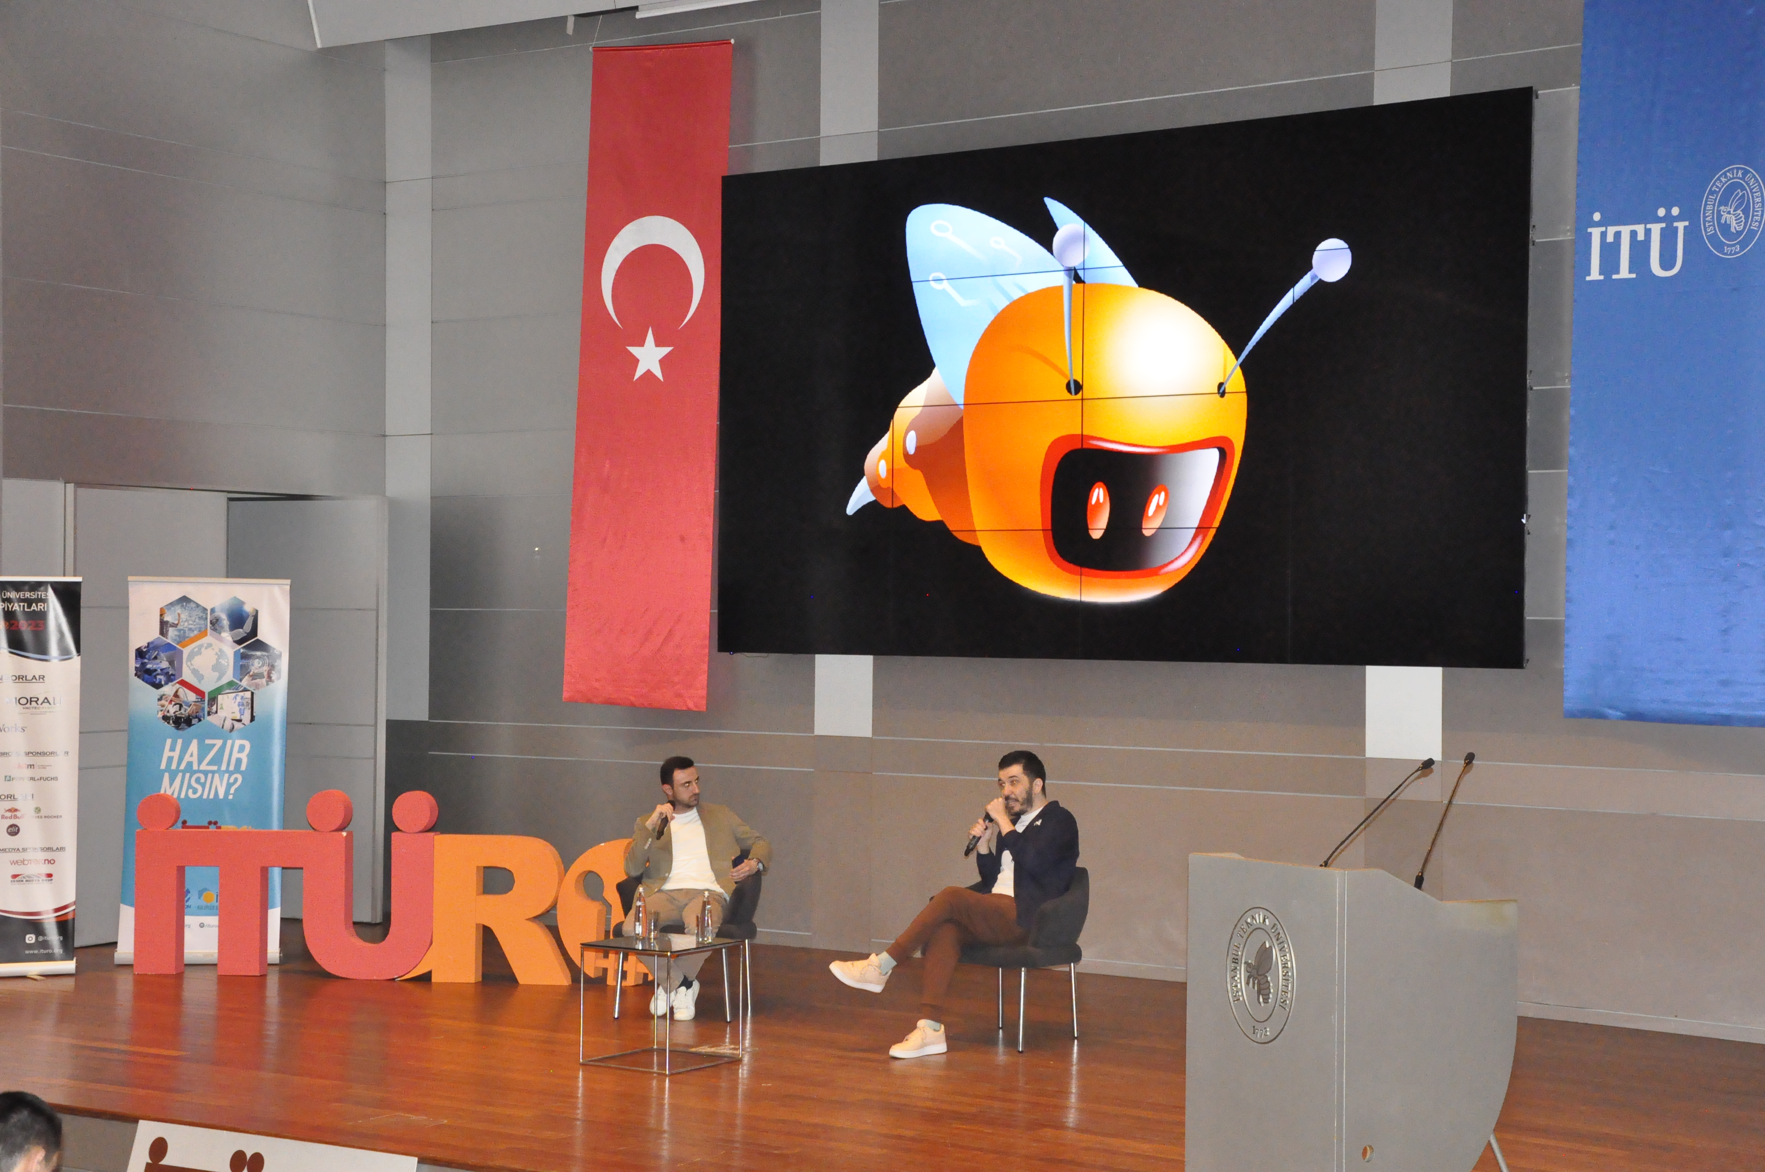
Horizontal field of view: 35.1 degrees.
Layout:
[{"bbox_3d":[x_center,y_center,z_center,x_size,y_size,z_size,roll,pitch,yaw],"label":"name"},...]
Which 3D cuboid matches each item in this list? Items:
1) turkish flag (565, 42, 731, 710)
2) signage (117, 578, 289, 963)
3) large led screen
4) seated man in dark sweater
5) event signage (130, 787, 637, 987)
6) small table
[{"bbox_3d":[-1.385,-1.230,16.520,1.060,3.920,0.060,2,0,33],"label":"turkish flag"},{"bbox_3d":[-3.645,0.985,15.030,0.870,2.040,0.200,0,-1,5],"label":"signage"},{"bbox_3d":[1.083,-0.979,14.750,4.860,2.740,0.120,0,-1,35],"label":"large led screen"},{"bbox_3d":[0.316,1.365,12.200,1.080,1.300,0.640,1,-1,-38],"label":"seated man in dark sweater"},{"bbox_3d":[-2.440,1.535,14.390,2.920,0.955,0.150,0,-1,11],"label":"event signage"},{"bbox_3d":[-0.928,1.750,11.810,0.490,0.495,0.490,0,-1,35],"label":"small table"}]

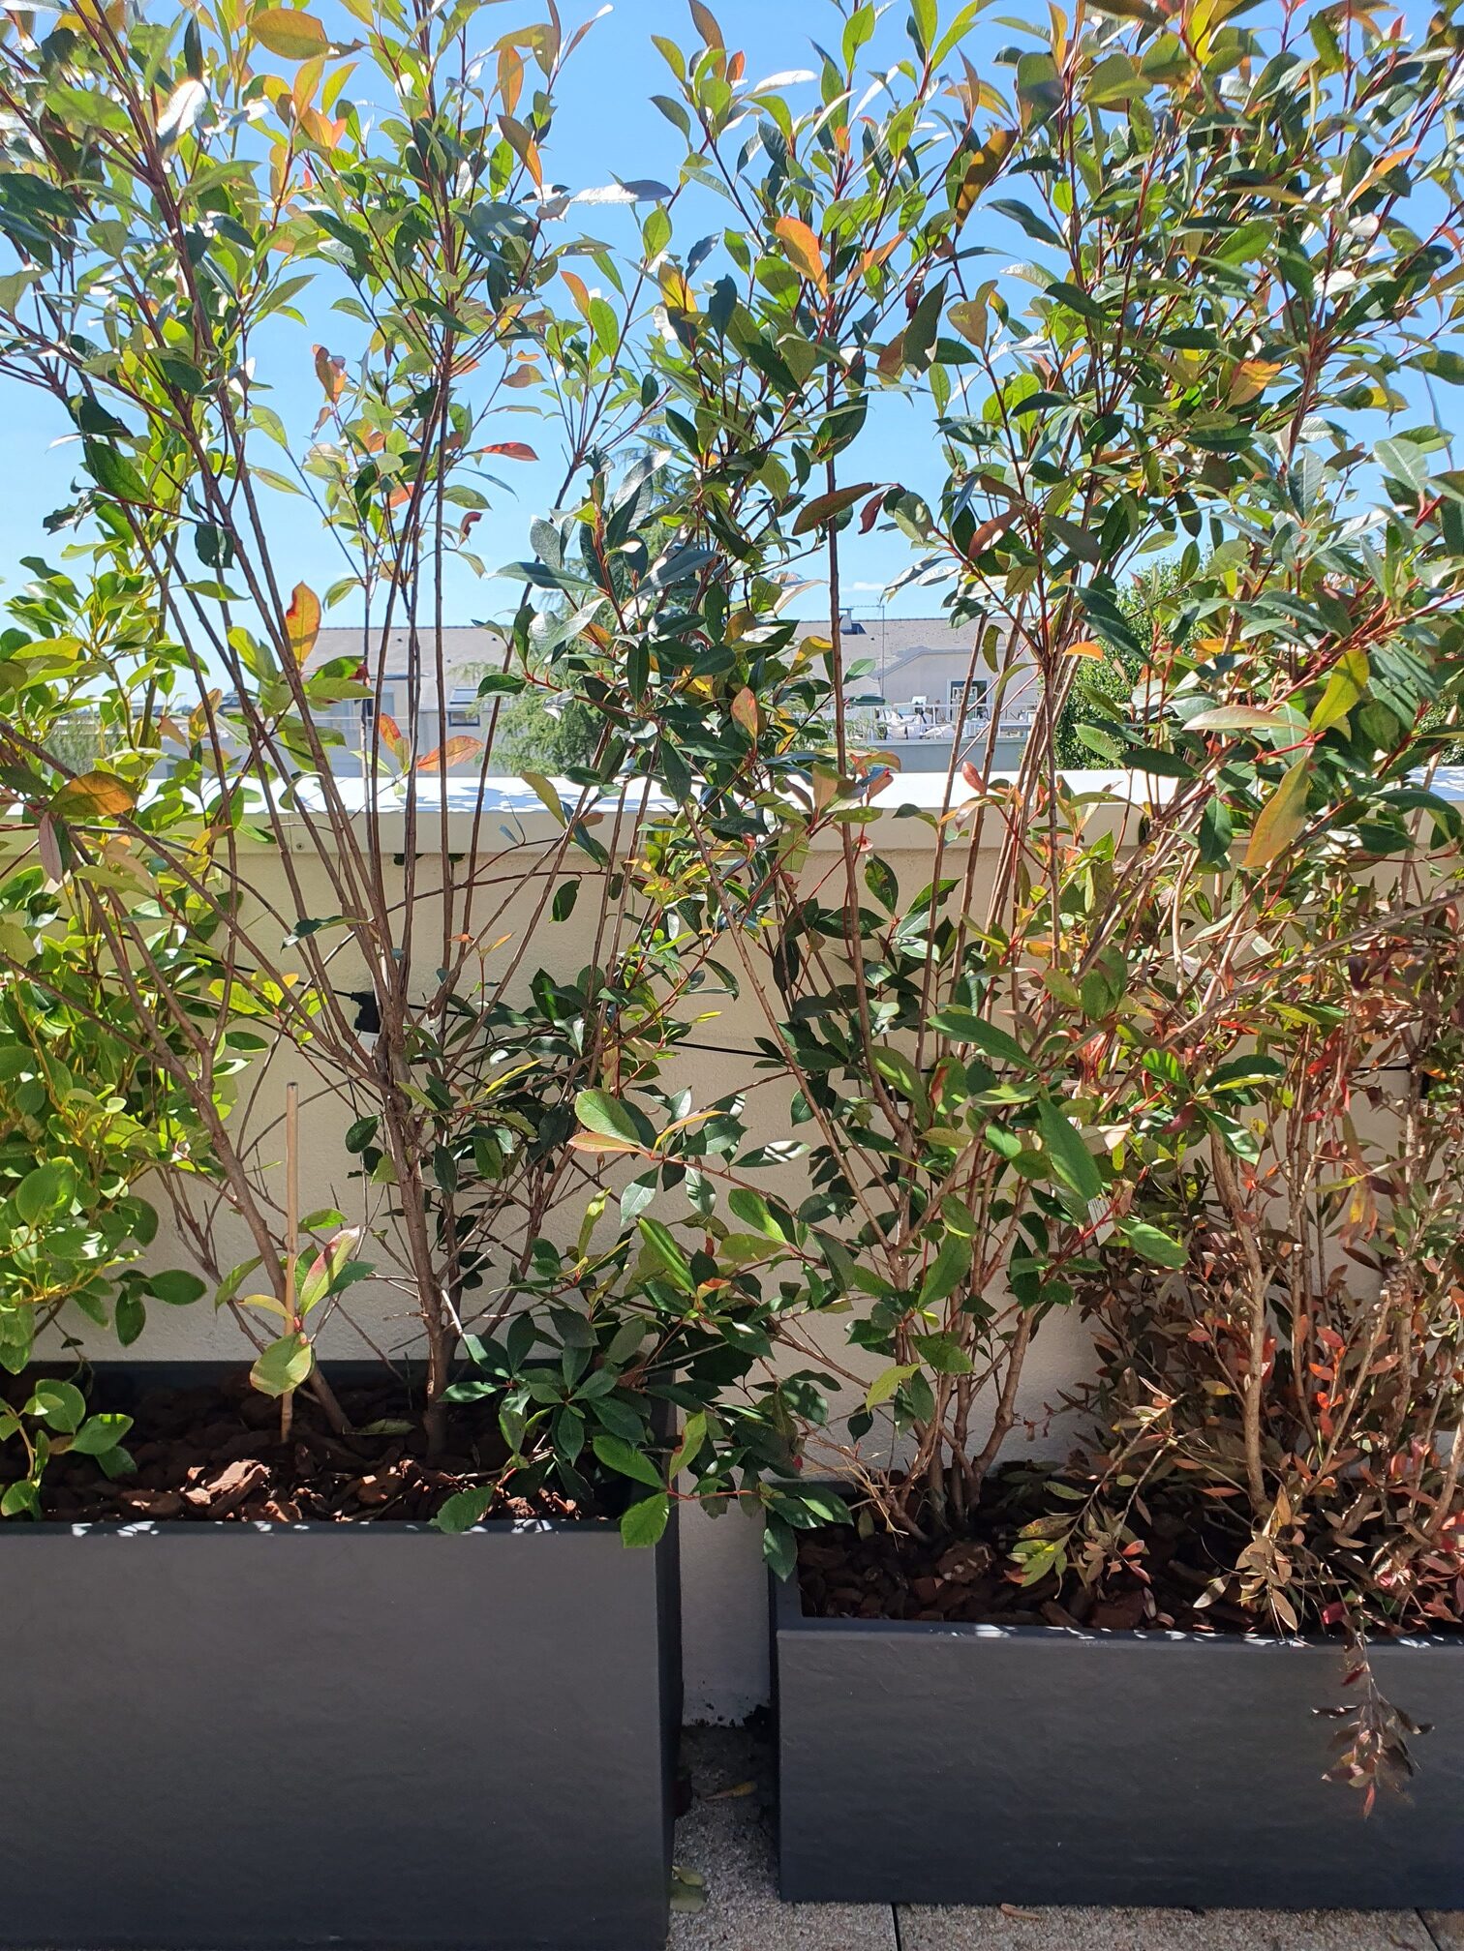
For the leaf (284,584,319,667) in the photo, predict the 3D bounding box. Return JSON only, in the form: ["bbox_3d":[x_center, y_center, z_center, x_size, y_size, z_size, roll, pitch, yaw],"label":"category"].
[{"bbox_3d":[-0.402,-0.329,1.370,0.034,0.078,0.015,1,0,-17],"label":"leaf"}]

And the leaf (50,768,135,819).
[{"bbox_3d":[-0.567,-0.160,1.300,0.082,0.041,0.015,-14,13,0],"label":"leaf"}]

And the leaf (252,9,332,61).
[{"bbox_3d":[-0.370,-0.789,1.230,0.071,0.040,0.015,15,29,0],"label":"leaf"}]

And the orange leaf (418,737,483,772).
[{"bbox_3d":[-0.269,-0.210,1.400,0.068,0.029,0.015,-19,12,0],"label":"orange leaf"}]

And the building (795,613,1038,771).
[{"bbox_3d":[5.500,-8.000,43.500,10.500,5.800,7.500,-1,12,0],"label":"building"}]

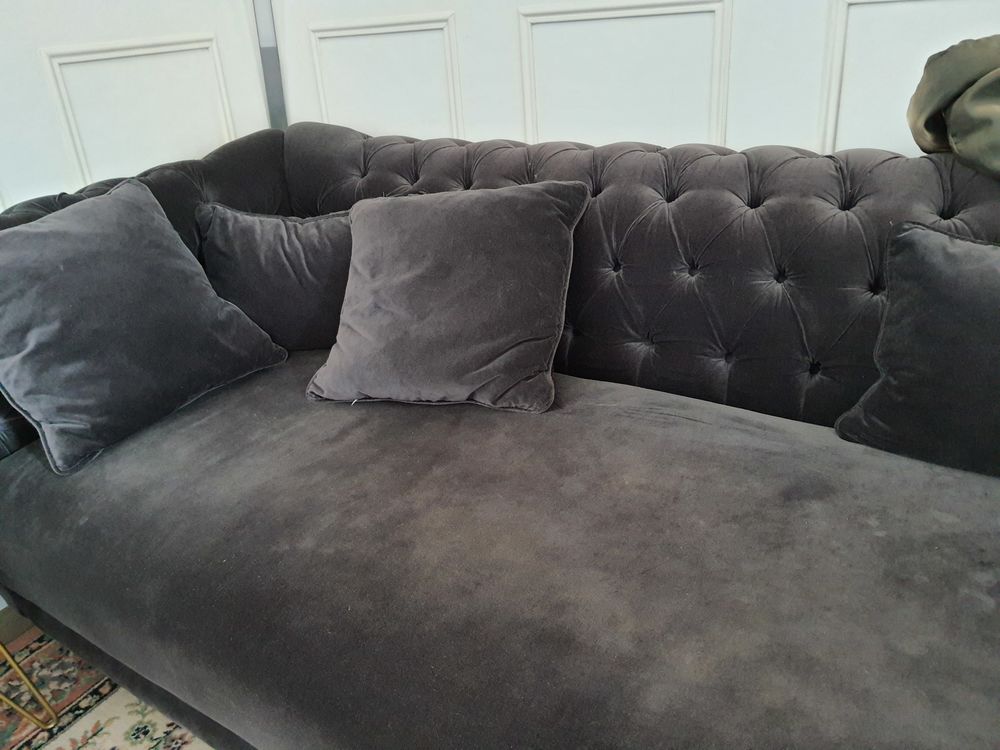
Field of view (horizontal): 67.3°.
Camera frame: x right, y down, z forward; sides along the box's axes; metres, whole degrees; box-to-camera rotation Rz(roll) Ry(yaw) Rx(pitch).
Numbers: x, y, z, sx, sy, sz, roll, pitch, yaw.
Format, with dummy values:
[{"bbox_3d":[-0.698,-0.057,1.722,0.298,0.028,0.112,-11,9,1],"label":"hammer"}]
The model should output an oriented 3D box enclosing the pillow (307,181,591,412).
[{"bbox_3d":[-0.096,-0.138,1.266,0.440,0.400,0.150,2,-21,21],"label":"pillow"}]

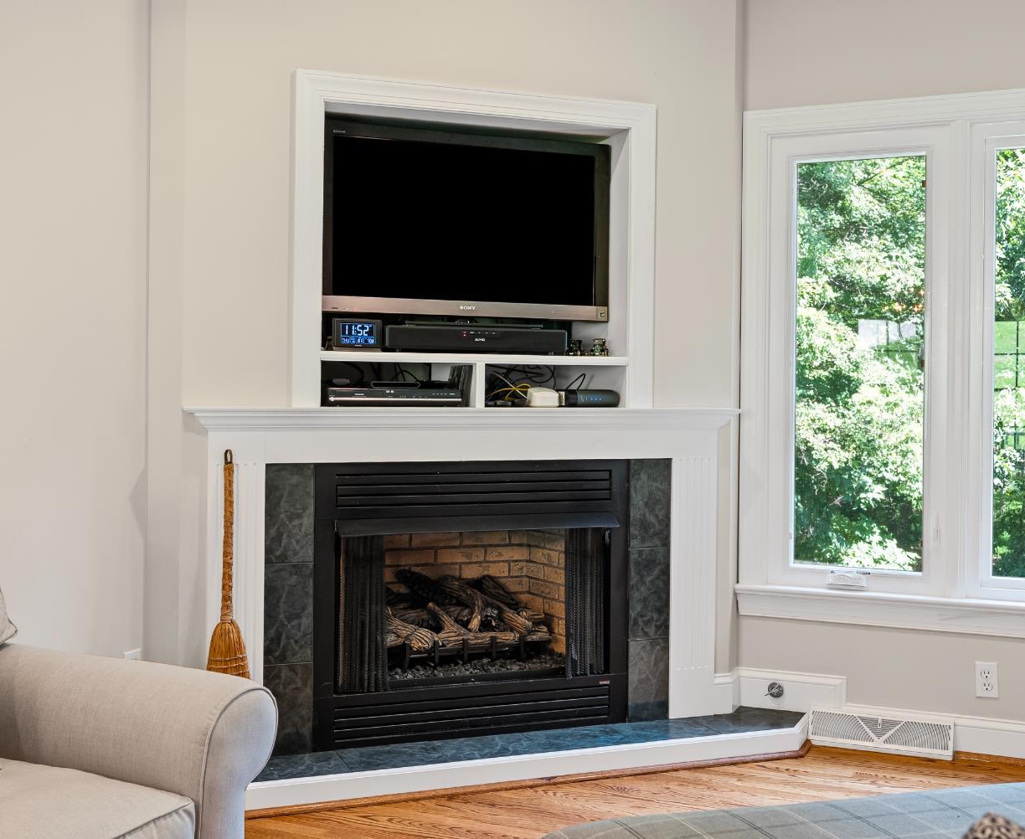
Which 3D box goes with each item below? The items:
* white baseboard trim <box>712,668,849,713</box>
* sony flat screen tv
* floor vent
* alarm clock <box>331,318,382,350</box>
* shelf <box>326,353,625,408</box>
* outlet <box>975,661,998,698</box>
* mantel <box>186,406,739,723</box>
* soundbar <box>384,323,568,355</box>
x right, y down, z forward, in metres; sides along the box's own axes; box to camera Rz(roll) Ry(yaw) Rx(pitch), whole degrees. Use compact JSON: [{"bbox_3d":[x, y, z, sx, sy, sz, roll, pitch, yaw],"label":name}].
[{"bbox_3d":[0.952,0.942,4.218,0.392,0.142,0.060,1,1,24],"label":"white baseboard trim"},{"bbox_3d":[-0.154,-0.625,3.959,0.998,0.590,0.105,0,1,-21],"label":"sony flat screen tv"},{"bbox_3d":[1.235,1.047,4.087,0.455,0.112,0.067,1,1,24],"label":"floor vent"},{"bbox_3d":[-0.479,-0.259,3.776,0.148,0.099,0.050,0,1,-21],"label":"alarm clock"},{"bbox_3d":[-0.152,-0.126,4.000,1.024,0.167,0.320,0,1,-21],"label":"shelf"},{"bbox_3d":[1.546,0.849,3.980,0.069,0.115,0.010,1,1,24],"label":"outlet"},{"bbox_3d":[-0.091,0.487,3.841,1.824,1.045,0.105,0,1,-21],"label":"mantel"},{"bbox_3d":[-0.122,-0.251,3.953,0.616,0.085,0.095,0,1,-21],"label":"soundbar"}]

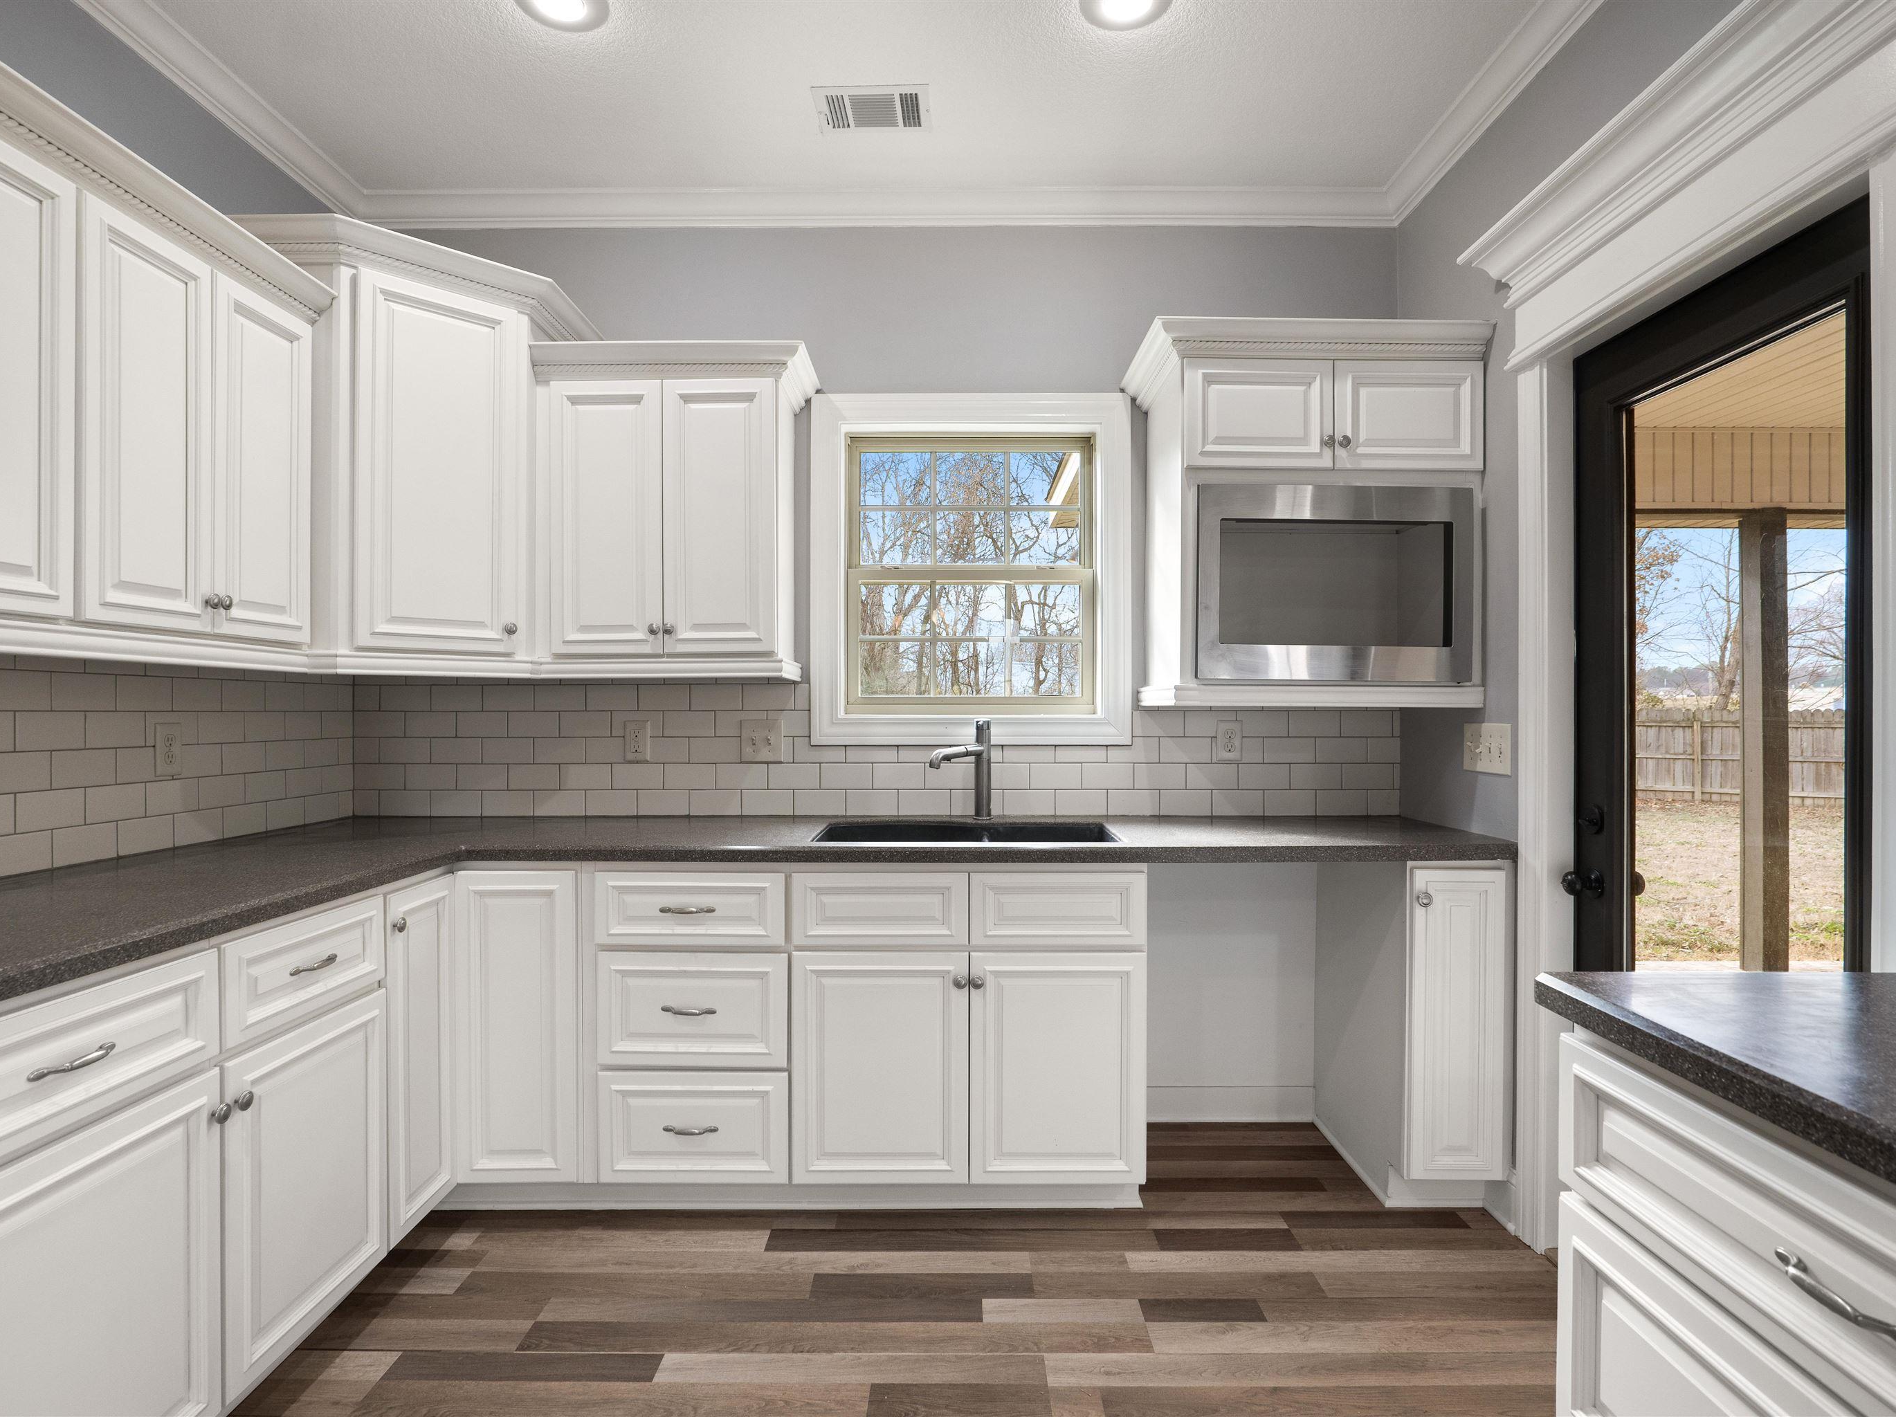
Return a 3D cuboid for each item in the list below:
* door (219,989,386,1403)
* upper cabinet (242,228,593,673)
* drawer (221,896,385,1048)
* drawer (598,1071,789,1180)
[{"bbox_3d":[-1.170,0.845,1.727,0.025,0.545,0.437,0,0,0],"label":"door"},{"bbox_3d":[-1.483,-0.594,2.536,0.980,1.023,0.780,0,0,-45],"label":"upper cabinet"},{"bbox_3d":[-1.406,0.469,1.730,0.480,0.166,0.435,0,0,0],"label":"drawer"},{"bbox_3d":[-0.605,0.991,2.481,0.454,0.270,0.480,0,0,0],"label":"drawer"}]

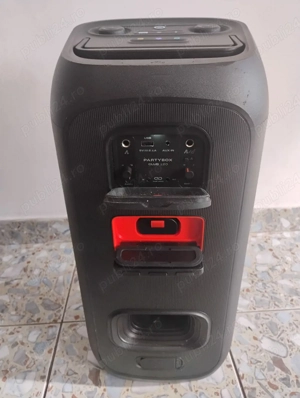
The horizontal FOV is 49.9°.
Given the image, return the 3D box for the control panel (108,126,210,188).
[{"bbox_3d":[0.011,-0.052,0.396,0.119,0.084,0.030,0,28,2],"label":"control panel"}]

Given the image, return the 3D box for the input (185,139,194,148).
[{"bbox_3d":[0.049,-0.068,0.393,0.011,0.011,0.007,0,28,2],"label":"input"}]

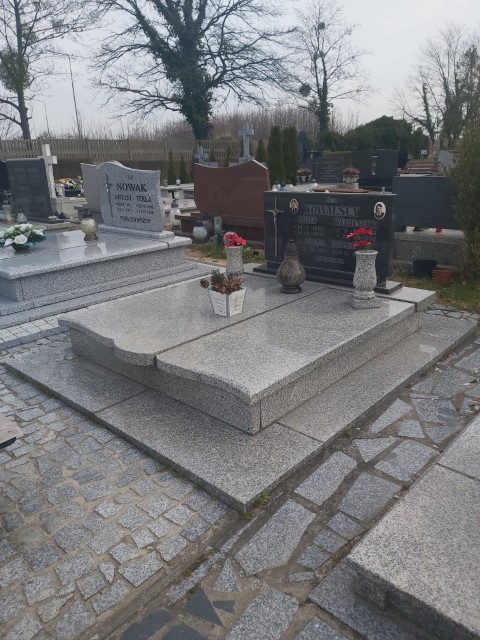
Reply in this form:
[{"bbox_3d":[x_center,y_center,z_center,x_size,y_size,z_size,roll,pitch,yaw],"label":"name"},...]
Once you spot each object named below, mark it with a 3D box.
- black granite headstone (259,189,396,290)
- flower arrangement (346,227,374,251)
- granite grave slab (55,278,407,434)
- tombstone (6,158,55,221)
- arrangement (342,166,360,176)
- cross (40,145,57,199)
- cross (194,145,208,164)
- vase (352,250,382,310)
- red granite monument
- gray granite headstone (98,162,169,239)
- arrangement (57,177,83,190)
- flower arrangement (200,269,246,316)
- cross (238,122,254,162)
[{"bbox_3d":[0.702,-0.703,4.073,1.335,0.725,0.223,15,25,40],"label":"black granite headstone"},{"bbox_3d":[0.824,-0.554,3.286,0.205,0.187,0.169,4,19,15],"label":"flower arrangement"},{"bbox_3d":[-0.016,0.042,3.639,1.950,0.220,1.940,14,25,41],"label":"granite grave slab"},{"bbox_3d":[-3.485,-2.195,8.059,1.210,0.926,0.142,15,25,40],"label":"tombstone"},{"bbox_3d":[2.389,-3.178,10.300,0.340,0.220,0.340,14,25,41],"label":"arrangement"},{"bbox_3d":[-4.140,-3.208,10.414,0.659,1.113,0.142,15,25,40],"label":"cross"},{"bbox_3d":[-1.041,-4.476,13.000,0.390,0.520,0.130,14,25,41],"label":"cross"},{"bbox_3d":[0.894,-0.294,3.376,0.182,0.383,0.182,-3,19,-4],"label":"vase"},{"bbox_3d":[-0.197,-1.948,7.882,2.300,1.230,0.340,14,25,41],"label":"red granite monument"},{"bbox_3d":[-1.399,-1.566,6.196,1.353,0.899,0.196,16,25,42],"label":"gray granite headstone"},{"bbox_3d":[-4.079,-3.266,11.500,0.570,0.330,0.380,14,25,41],"label":"arrangement"},{"bbox_3d":[-0.104,-0.194,3.303,0.258,0.294,0.231,15,25,40],"label":"flower arrangement"},{"bbox_3d":[0.166,-4.580,12.300,0.450,0.960,0.140,14,25,41],"label":"cross"}]

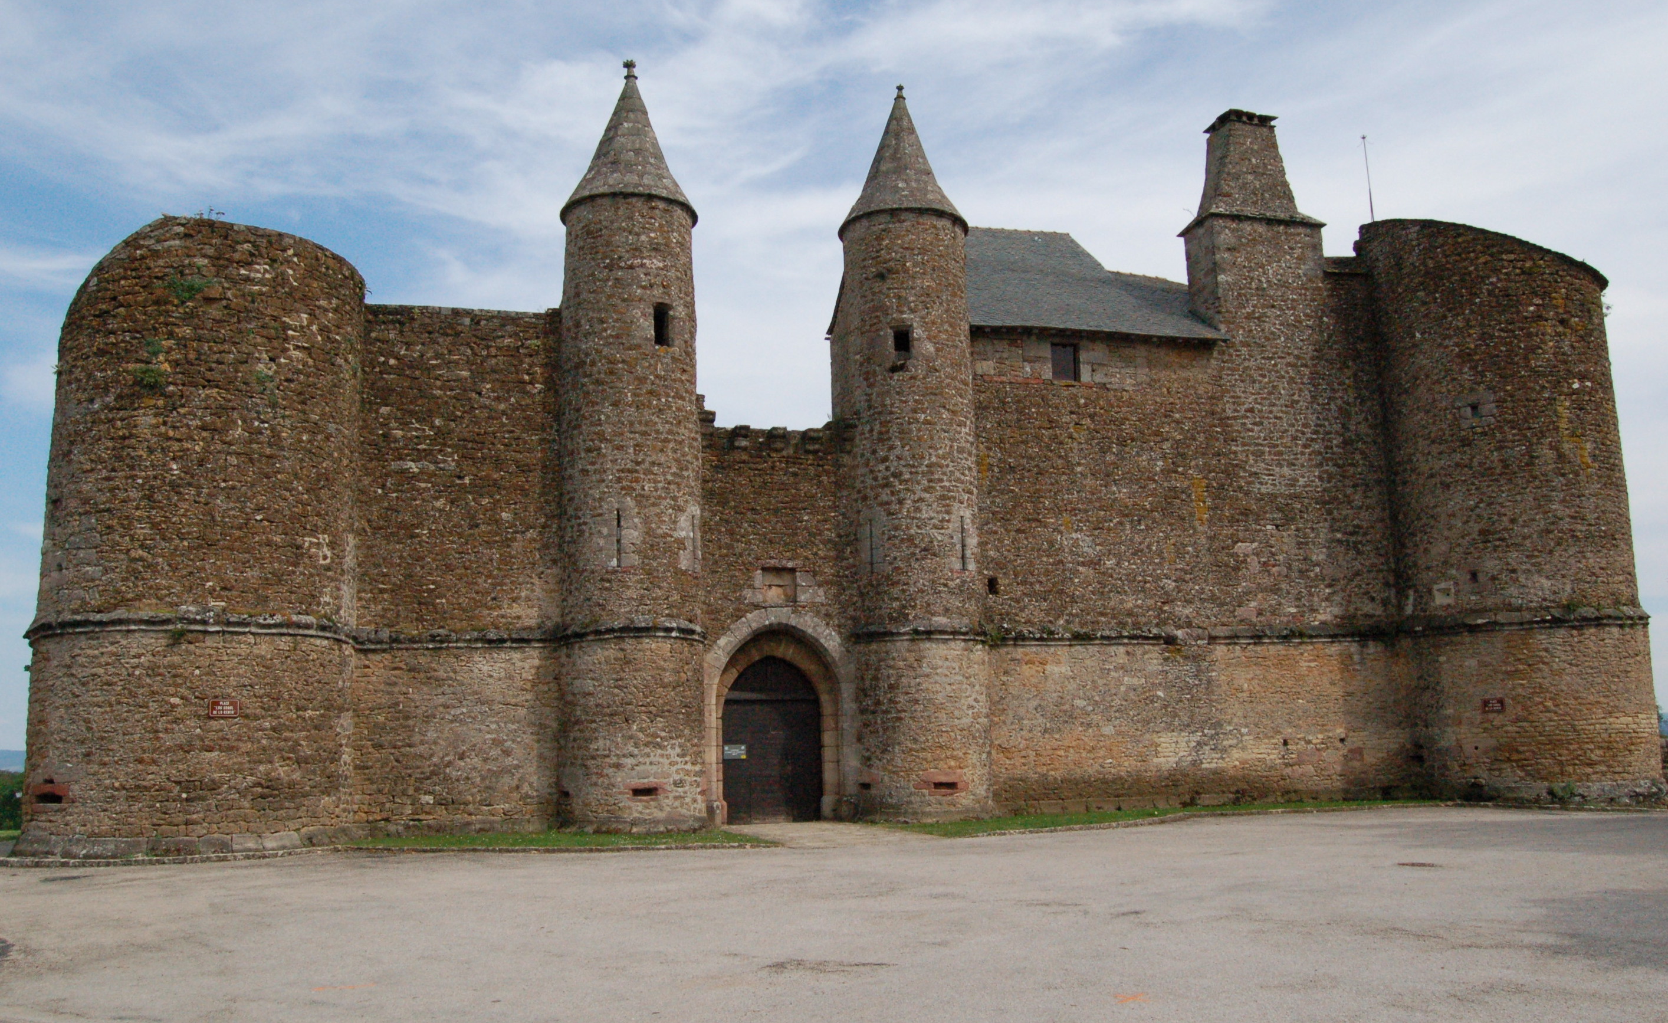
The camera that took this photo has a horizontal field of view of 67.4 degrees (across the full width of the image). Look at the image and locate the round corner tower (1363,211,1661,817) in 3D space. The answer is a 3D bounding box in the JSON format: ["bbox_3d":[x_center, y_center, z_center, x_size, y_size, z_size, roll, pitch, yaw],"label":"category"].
[{"bbox_3d":[15.510,-0.152,29.210,5.402,13.277,5.402,-1,-10,0],"label":"round corner tower"}]

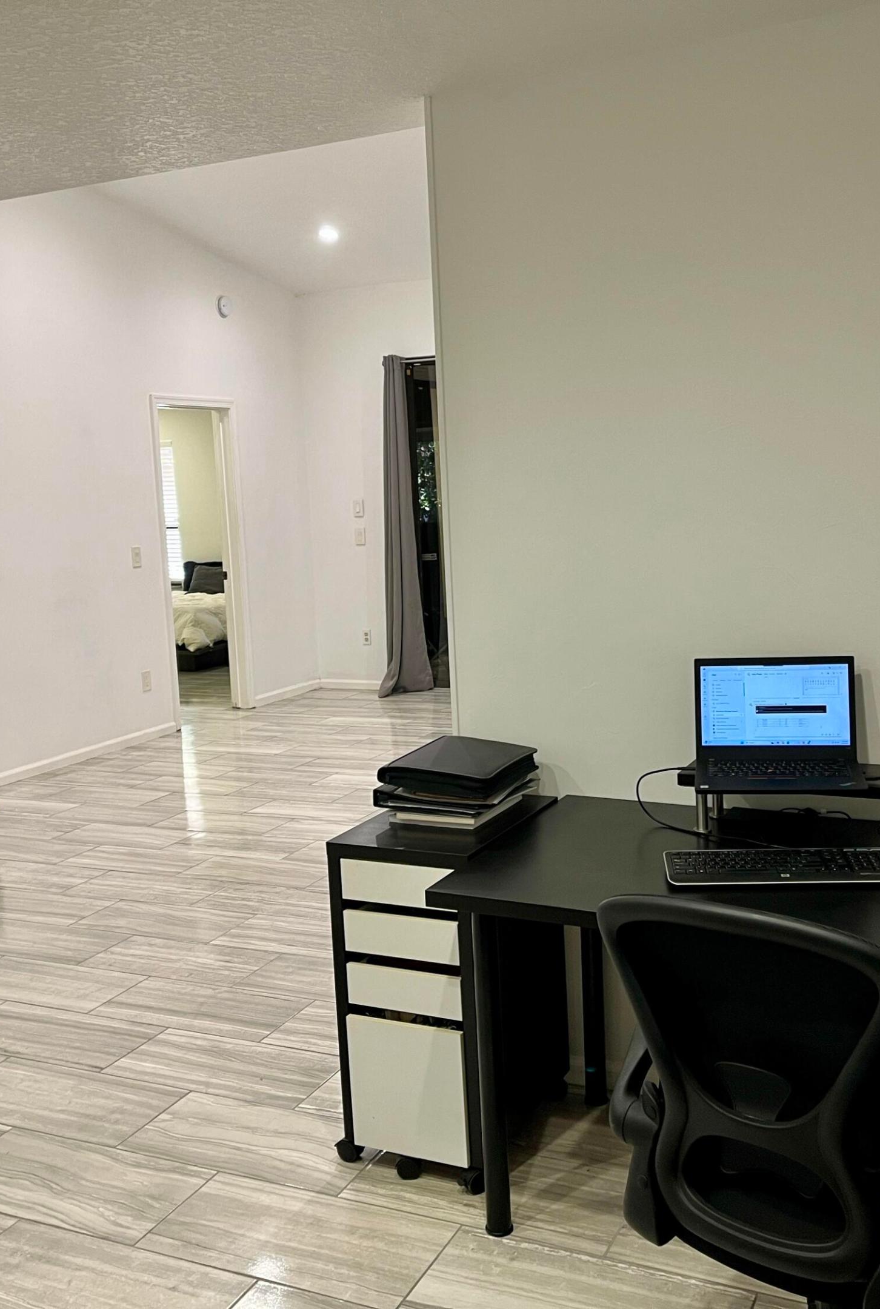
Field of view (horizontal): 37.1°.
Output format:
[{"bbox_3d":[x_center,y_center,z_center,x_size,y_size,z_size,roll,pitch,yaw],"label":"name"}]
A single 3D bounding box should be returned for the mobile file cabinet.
[{"bbox_3d":[0.037,0.755,3.085,0.350,0.750,0.500,1,9,26],"label":"mobile file cabinet"}]

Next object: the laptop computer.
[{"bbox_3d":[0.699,0.146,2.711,0.335,0.238,0.265,-1,8,12],"label":"laptop computer"}]

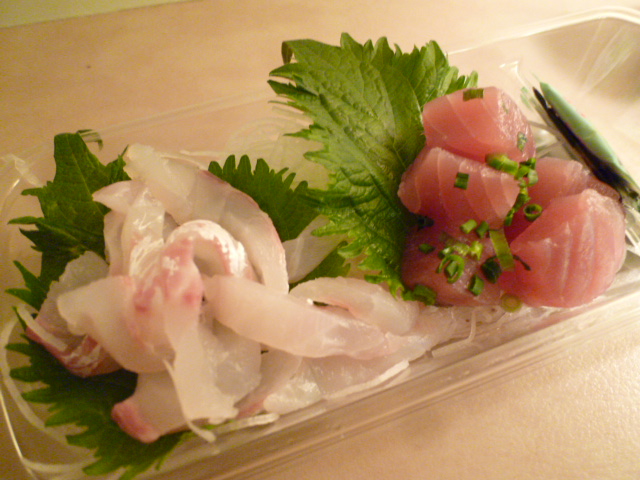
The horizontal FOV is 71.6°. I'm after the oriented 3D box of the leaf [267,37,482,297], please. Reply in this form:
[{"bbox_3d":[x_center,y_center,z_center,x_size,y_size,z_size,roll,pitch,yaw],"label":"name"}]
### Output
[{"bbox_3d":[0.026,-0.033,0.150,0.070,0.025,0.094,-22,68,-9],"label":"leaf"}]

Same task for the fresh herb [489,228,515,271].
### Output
[{"bbox_3d":[0.057,0.003,0.139,0.004,0.003,0.013,-10,67,-4],"label":"fresh herb"}]

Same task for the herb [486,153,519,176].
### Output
[{"bbox_3d":[0.060,-0.025,0.145,0.011,0.005,0.005,24,59,14],"label":"herb"}]

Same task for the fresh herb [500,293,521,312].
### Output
[{"bbox_3d":[0.061,0.020,0.141,0.006,0.005,0.006,-2,69,5],"label":"fresh herb"}]

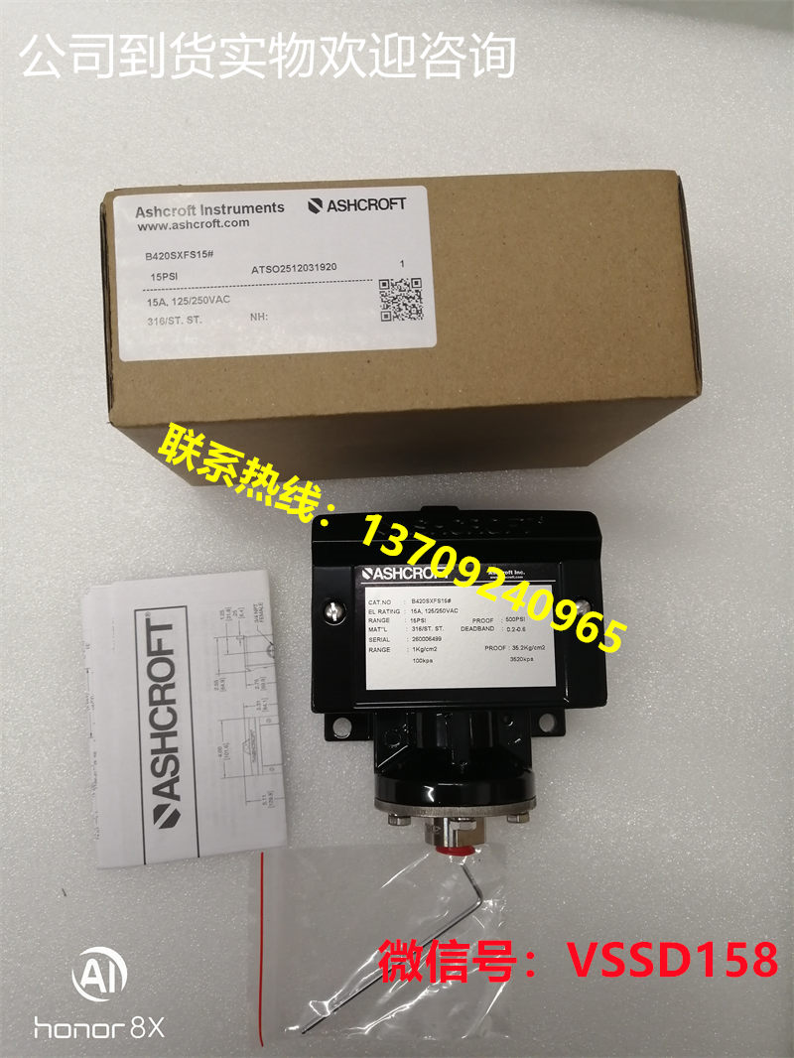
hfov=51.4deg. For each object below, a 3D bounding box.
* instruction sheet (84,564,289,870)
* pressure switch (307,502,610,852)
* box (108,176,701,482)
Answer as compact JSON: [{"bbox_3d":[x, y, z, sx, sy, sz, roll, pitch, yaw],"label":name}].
[{"bbox_3d":[-0.084,0.074,0.326,0.072,0.003,0.109,-5,85,-3],"label":"instruction sheet"},{"bbox_3d":[0.022,0.056,0.310,0.102,0.065,0.123,-1,85,-3],"label":"pressure switch"},{"bbox_3d":[-0.001,-0.061,0.293,0.167,0.118,0.068,-3,85,-3],"label":"box"}]

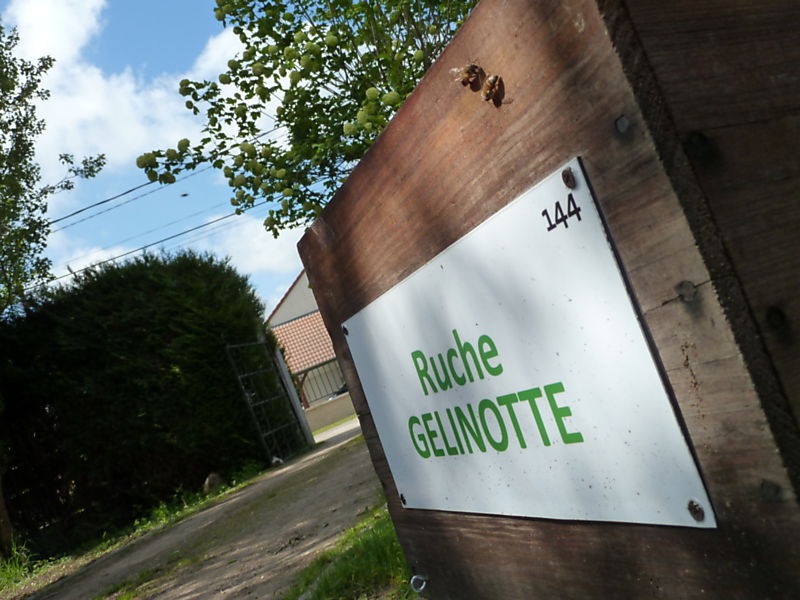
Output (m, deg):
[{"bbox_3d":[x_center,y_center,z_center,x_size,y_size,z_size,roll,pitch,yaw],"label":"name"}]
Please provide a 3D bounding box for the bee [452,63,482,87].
[{"bbox_3d":[0.031,-0.103,0.339,0.007,0.009,0.013,-16,-32,-24],"label":"bee"}]

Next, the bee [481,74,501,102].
[{"bbox_3d":[0.040,-0.093,0.326,0.006,0.006,0.013,-16,-37,-24],"label":"bee"}]

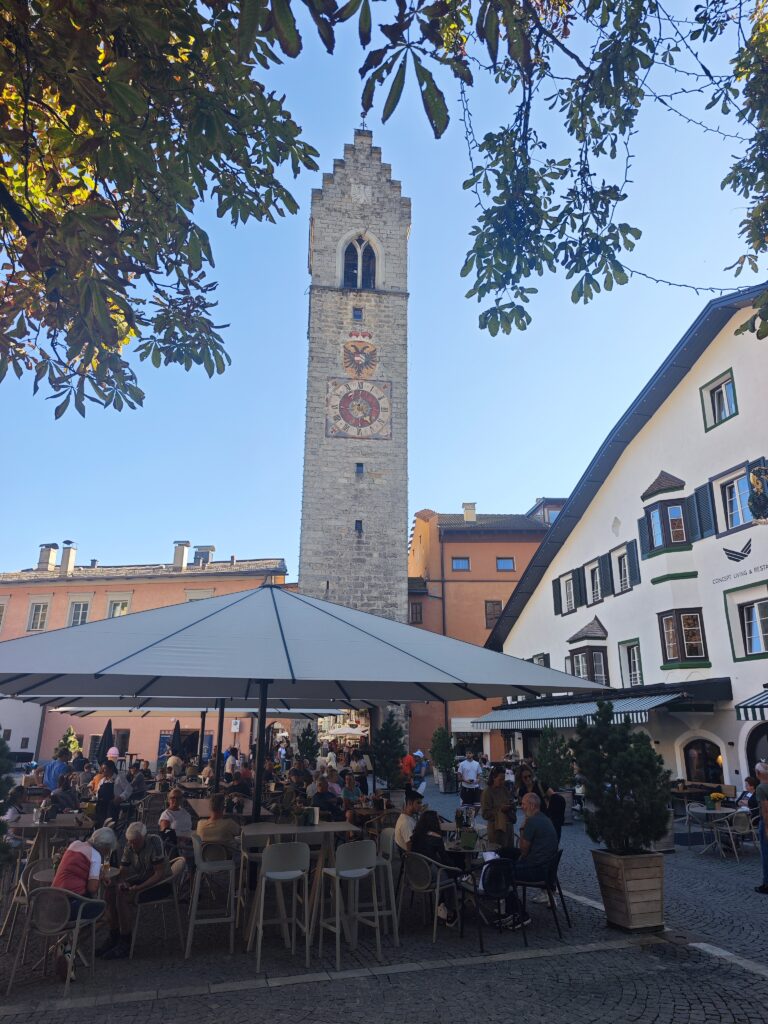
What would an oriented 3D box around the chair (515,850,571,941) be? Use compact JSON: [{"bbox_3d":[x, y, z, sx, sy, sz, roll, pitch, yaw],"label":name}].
[{"bbox_3d":[1.743,4.158,7.523,0.535,0.812,0.544,-9,-21,27],"label":"chair"}]

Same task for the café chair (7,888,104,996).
[{"bbox_3d":[-2.692,3.479,5.665,0.560,0.790,0.570,-1,-18,6],"label":"café chair"}]

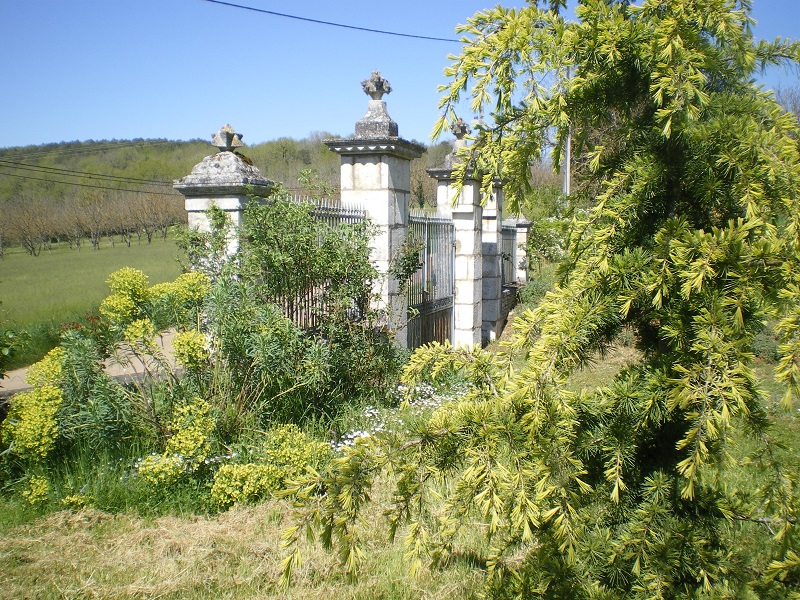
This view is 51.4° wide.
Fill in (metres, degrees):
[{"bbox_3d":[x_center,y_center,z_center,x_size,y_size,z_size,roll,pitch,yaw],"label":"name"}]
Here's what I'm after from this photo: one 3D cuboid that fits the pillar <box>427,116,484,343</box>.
[{"bbox_3d":[0.892,-0.952,12.402,0.810,3.460,0.850,2,4,19],"label":"pillar"}]

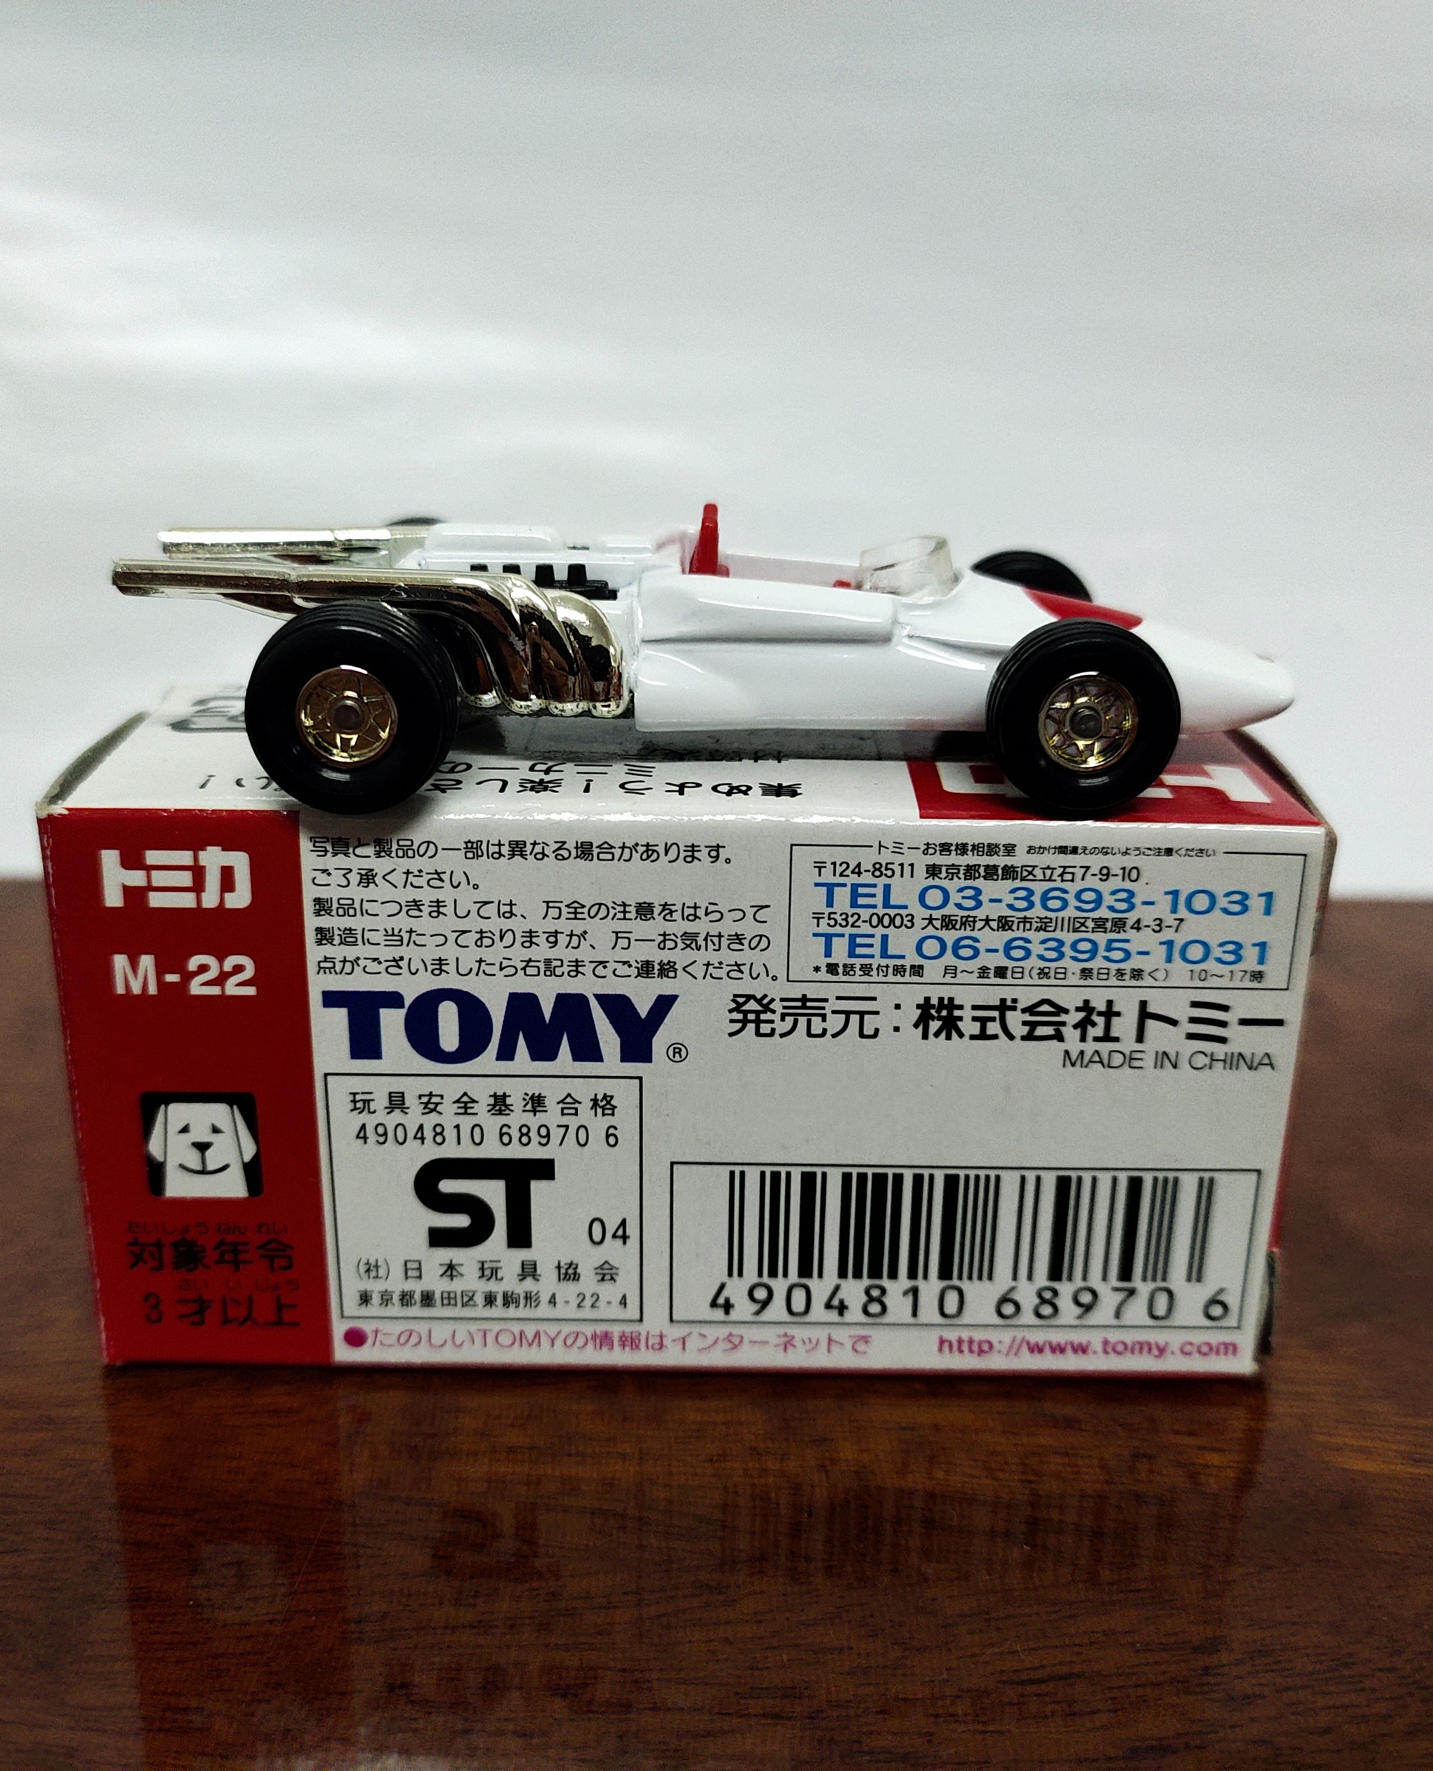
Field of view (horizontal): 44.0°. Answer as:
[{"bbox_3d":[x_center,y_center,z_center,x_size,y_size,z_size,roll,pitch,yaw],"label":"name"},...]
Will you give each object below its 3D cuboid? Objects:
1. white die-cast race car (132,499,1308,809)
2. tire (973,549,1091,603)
[{"bbox_3d":[0.000,-0.018,0.121,0.079,0.017,0.035,1,20,0],"label":"white die-cast race car"},{"bbox_3d":[0.023,-0.019,0.134,0.011,0.011,0.006,1,20,0],"label":"tire"}]

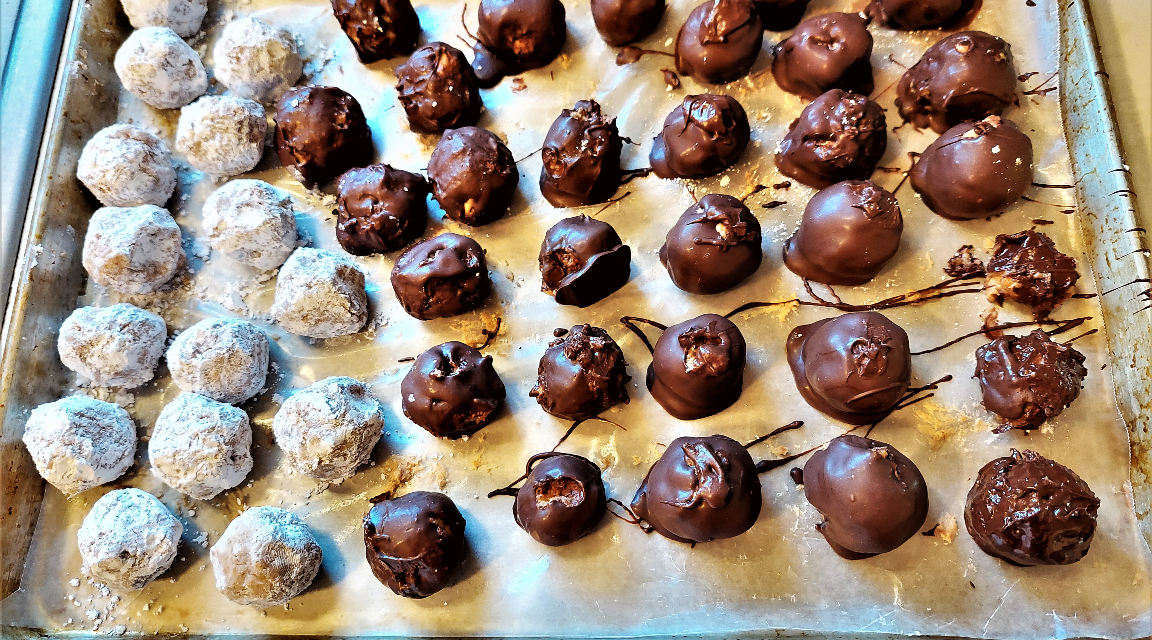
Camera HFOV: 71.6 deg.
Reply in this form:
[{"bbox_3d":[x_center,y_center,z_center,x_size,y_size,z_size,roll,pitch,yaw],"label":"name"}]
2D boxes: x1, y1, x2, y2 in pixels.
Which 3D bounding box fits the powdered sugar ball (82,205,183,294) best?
[{"bbox_3d":[-0.185,-0.029,0.334,0.037,0.034,0.038,0,72,1],"label":"powdered sugar ball"}]

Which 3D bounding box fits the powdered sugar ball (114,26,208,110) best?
[{"bbox_3d":[-0.188,-0.114,0.362,0.038,0.034,0.037,0,70,1],"label":"powdered sugar ball"}]

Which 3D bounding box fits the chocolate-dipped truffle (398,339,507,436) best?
[{"bbox_3d":[-0.047,0.027,0.309,0.040,0.033,0.038,0,70,1],"label":"chocolate-dipped truffle"}]

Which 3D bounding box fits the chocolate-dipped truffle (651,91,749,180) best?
[{"bbox_3d":[0.053,-0.079,0.345,0.043,0.035,0.037,-1,72,1],"label":"chocolate-dipped truffle"}]

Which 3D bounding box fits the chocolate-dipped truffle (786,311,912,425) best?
[{"bbox_3d":[0.106,0.018,0.311,0.047,0.036,0.044,-1,72,1],"label":"chocolate-dipped truffle"}]

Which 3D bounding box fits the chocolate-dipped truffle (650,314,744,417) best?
[{"bbox_3d":[0.046,0.018,0.306,0.038,0.035,0.041,-1,72,1],"label":"chocolate-dipped truffle"}]

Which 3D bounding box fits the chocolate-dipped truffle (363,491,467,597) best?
[{"bbox_3d":[-0.058,0.081,0.289,0.037,0.033,0.037,0,70,1],"label":"chocolate-dipped truffle"}]

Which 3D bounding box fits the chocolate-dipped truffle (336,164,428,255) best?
[{"bbox_3d":[-0.080,-0.046,0.330,0.037,0.034,0.038,-1,72,1],"label":"chocolate-dipped truffle"}]

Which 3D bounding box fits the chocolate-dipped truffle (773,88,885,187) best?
[{"bbox_3d":[0.108,-0.077,0.340,0.045,0.039,0.043,-1,72,1],"label":"chocolate-dipped truffle"}]

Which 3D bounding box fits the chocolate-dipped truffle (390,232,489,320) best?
[{"bbox_3d":[-0.056,-0.018,0.328,0.040,0.034,0.036,-1,72,1],"label":"chocolate-dipped truffle"}]

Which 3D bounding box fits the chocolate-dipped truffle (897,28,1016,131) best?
[{"bbox_3d":[0.161,-0.100,0.339,0.047,0.041,0.044,-1,72,1],"label":"chocolate-dipped truffle"}]

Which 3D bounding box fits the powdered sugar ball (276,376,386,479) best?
[{"bbox_3d":[-0.095,0.041,0.307,0.041,0.037,0.040,0,72,1],"label":"powdered sugar ball"}]

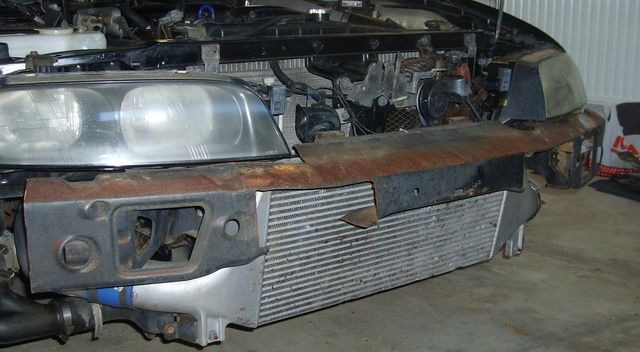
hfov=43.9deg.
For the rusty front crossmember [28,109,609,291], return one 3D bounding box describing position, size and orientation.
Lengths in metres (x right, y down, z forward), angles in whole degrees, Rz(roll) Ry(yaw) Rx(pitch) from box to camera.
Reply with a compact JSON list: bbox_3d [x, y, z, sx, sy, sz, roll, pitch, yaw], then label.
[{"bbox_3d":[0.190,0.013,1.531,1.457,0.174,0.248,-9,14,-38],"label":"rusty front crossmember"}]

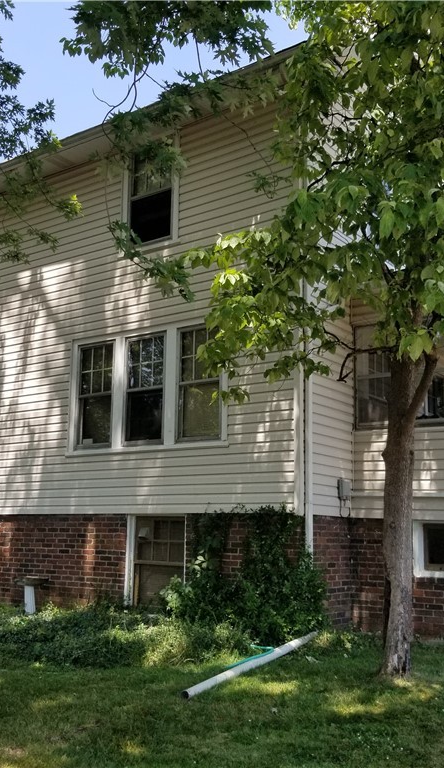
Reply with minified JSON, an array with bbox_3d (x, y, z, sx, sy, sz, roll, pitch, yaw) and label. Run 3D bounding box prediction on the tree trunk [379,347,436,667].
[{"bbox_3d":[1.644,1.087,6.918,0.440,2.850,0.380,-2,-11,13],"label":"tree trunk"}]

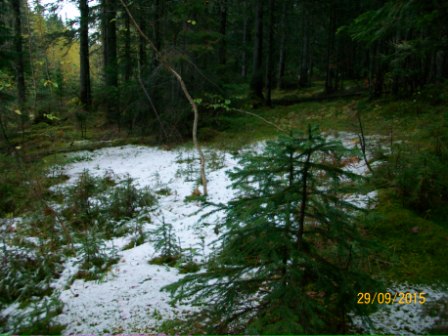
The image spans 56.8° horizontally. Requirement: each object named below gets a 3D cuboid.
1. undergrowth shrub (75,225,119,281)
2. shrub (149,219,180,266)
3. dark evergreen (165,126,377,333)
[{"bbox_3d":[-0.936,0.619,3.039,0.310,0.430,0.310,1,11,0],"label":"undergrowth shrub"},{"bbox_3d":[-0.475,0.593,3.307,0.250,0.398,0.250,1,11,0],"label":"shrub"},{"bbox_3d":[0.288,0.372,2.574,1.280,1.258,1.200,1,11,0],"label":"dark evergreen"}]

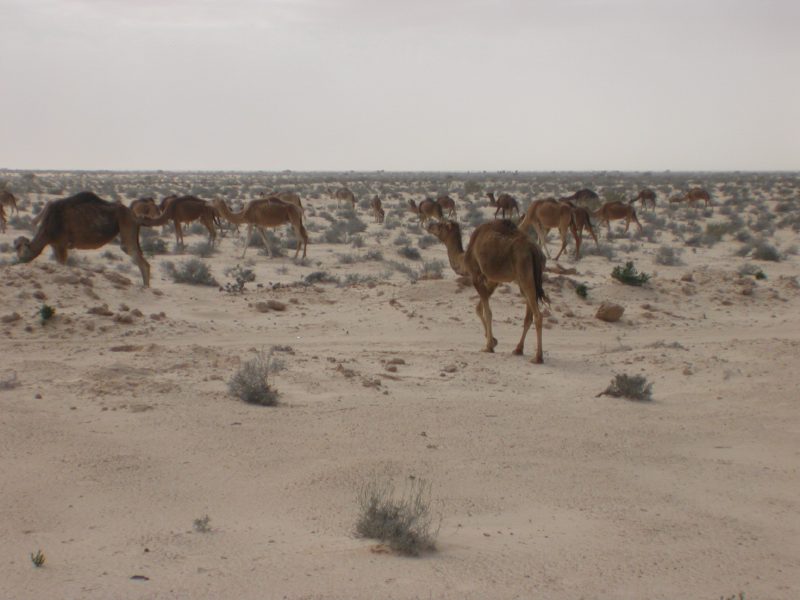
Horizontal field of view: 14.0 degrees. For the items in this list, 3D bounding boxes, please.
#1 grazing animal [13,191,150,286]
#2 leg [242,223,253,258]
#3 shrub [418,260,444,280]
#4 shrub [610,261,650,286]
[{"bbox_3d":[-6.646,-1.283,68.000,2.880,2.003,0.800,0,2,7],"label":"grazing animal"},{"bbox_3d":[-4.633,-1.777,99.000,0.304,1.033,0.200,0,2,0],"label":"leg"},{"bbox_3d":[0.699,-0.655,72.300,0.574,0.420,0.517,0,2,0],"label":"shrub"},{"bbox_3d":[5.033,-0.577,71.000,0.850,0.567,0.750,0,2,0],"label":"shrub"}]

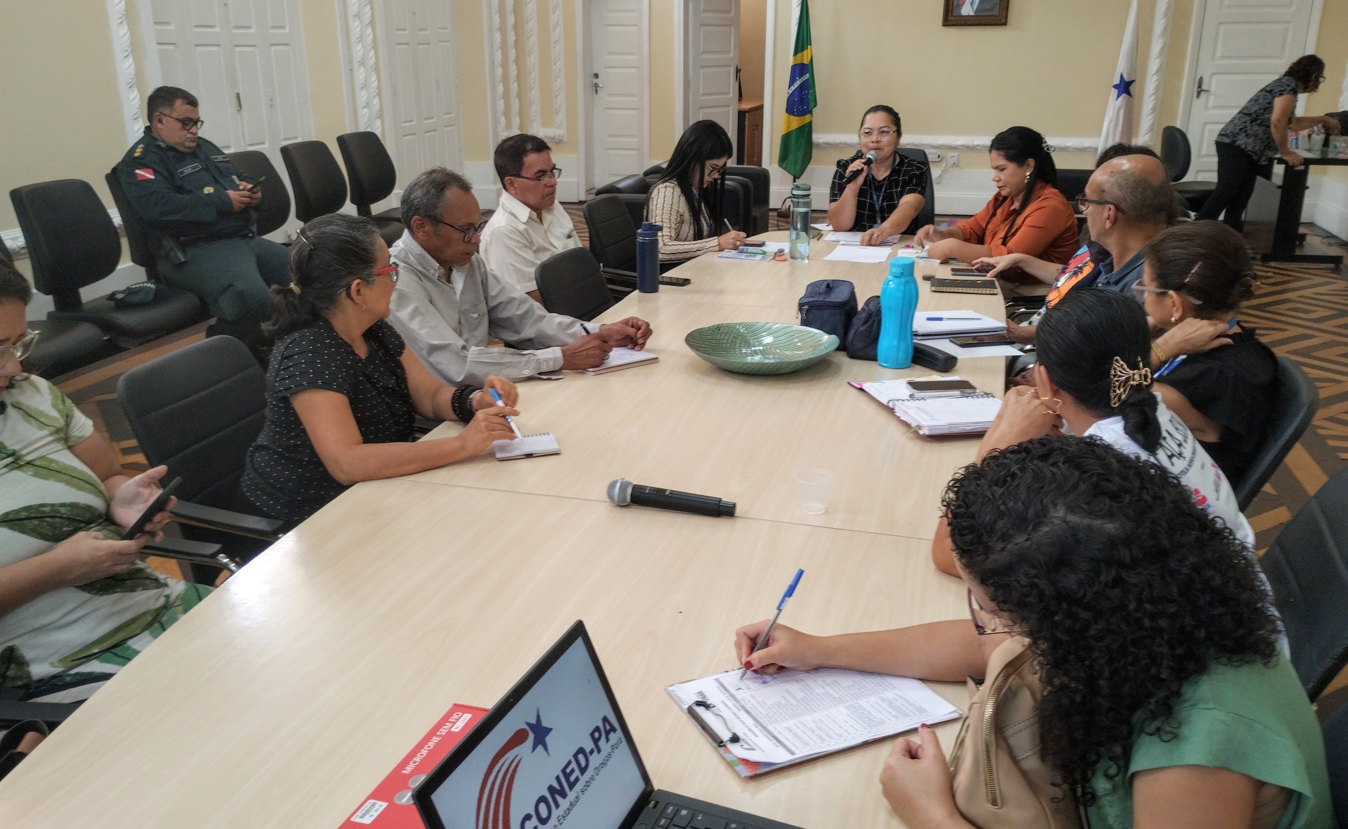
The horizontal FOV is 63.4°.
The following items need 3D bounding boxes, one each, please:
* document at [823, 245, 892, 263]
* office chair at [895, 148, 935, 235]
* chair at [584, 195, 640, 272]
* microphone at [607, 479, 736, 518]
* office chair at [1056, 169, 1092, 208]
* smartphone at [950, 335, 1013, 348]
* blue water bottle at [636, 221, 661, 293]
[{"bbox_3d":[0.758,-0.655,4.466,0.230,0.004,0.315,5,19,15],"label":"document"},{"bbox_3d":[1.028,-0.715,5.266,0.600,1.060,0.640,5,19,15],"label":"office chair"},{"bbox_3d":[-0.030,-0.396,4.519,0.620,0.930,0.580,7,20,20],"label":"chair"},{"bbox_3d":[-0.006,0.155,1.979,0.237,0.051,0.051,6,20,16],"label":"microphone"},{"bbox_3d":[2.422,-1.071,6.707,0.620,0.820,0.640,5,19,15],"label":"office chair"},{"bbox_3d":[0.871,-0.206,3.079,0.162,0.010,0.077,-4,20,-12],"label":"smartphone"},{"bbox_3d":[-0.086,-0.545,3.774,0.085,0.237,0.082,0,19,0],"label":"blue water bottle"}]

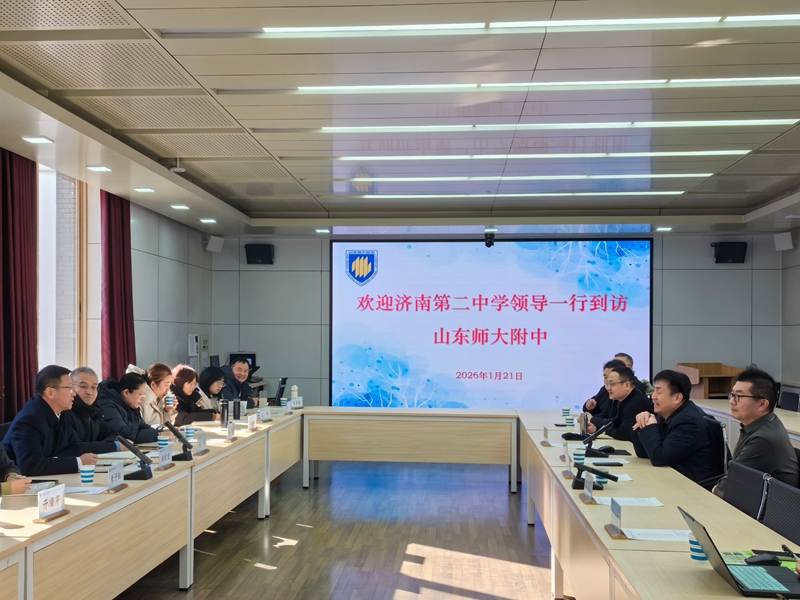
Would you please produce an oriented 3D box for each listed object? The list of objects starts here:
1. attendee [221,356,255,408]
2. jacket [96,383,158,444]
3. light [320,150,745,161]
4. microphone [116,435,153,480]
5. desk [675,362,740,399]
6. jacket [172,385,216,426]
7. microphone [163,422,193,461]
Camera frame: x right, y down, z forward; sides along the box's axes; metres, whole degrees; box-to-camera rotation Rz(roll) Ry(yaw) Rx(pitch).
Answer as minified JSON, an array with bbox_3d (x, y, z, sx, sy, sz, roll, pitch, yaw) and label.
[{"bbox_3d":[-1.767,1.254,6.957,0.720,1.270,0.580,-2,-4,43],"label":"attendee"},{"bbox_3d":[-1.957,0.940,4.729,0.580,0.710,0.550,1,-3,-10],"label":"jacket"},{"bbox_3d":[1.247,-1.302,6.030,3.630,0.060,0.100,0,-3,5],"label":"light"},{"bbox_3d":[-1.442,0.854,3.650,0.187,0.235,0.100,0,-3,5],"label":"microphone"},{"bbox_3d":[4.039,1.439,8.666,0.630,1.180,0.580,1,-3,-3],"label":"desk"},{"bbox_3d":[-1.807,1.025,5.716,0.550,0.630,0.500,1,-3,-7],"label":"jacket"},{"bbox_3d":[-1.387,0.880,4.190,0.185,0.235,0.100,0,-3,5],"label":"microphone"}]

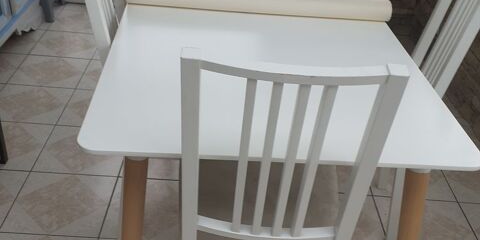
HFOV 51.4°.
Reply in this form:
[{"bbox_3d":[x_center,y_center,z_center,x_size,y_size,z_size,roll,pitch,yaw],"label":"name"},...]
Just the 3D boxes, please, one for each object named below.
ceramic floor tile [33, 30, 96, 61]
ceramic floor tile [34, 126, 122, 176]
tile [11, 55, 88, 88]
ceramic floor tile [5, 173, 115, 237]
[{"bbox_3d":[-0.988,-0.436,2.892,0.338,0.010,0.322,4,34,-2],"label":"ceramic floor tile"},{"bbox_3d":[-0.654,0.131,2.116,0.338,0.010,0.322,4,34,-2],"label":"ceramic floor tile"},{"bbox_3d":[-0.992,-0.255,2.629,0.338,0.010,0.322,4,34,-2],"label":"tile"},{"bbox_3d":[-0.658,0.312,1.853,0.338,0.010,0.322,4,34,-2],"label":"ceramic floor tile"}]

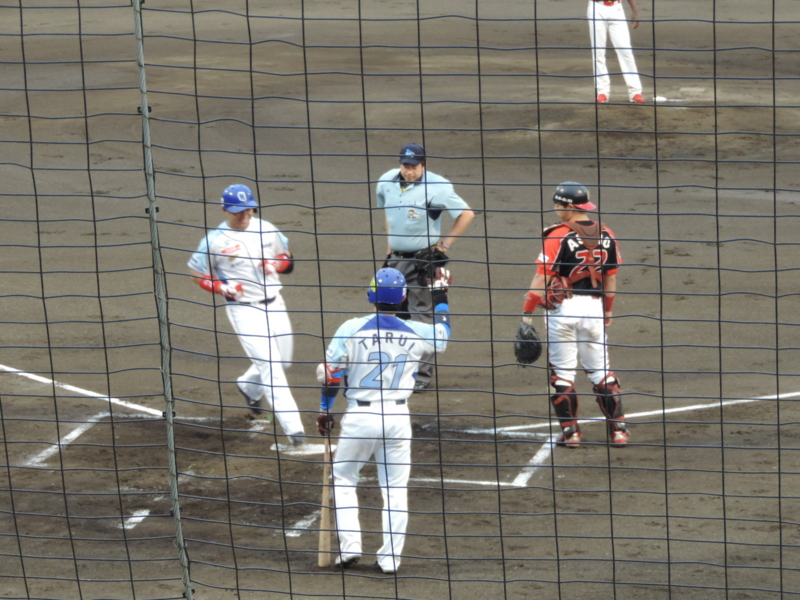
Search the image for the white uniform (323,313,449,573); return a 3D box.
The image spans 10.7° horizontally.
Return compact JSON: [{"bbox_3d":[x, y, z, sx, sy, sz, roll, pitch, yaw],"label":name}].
[{"bbox_3d":[-0.080,0.770,24.377,0.700,1.460,0.450,0,9,-2],"label":"white uniform"}]

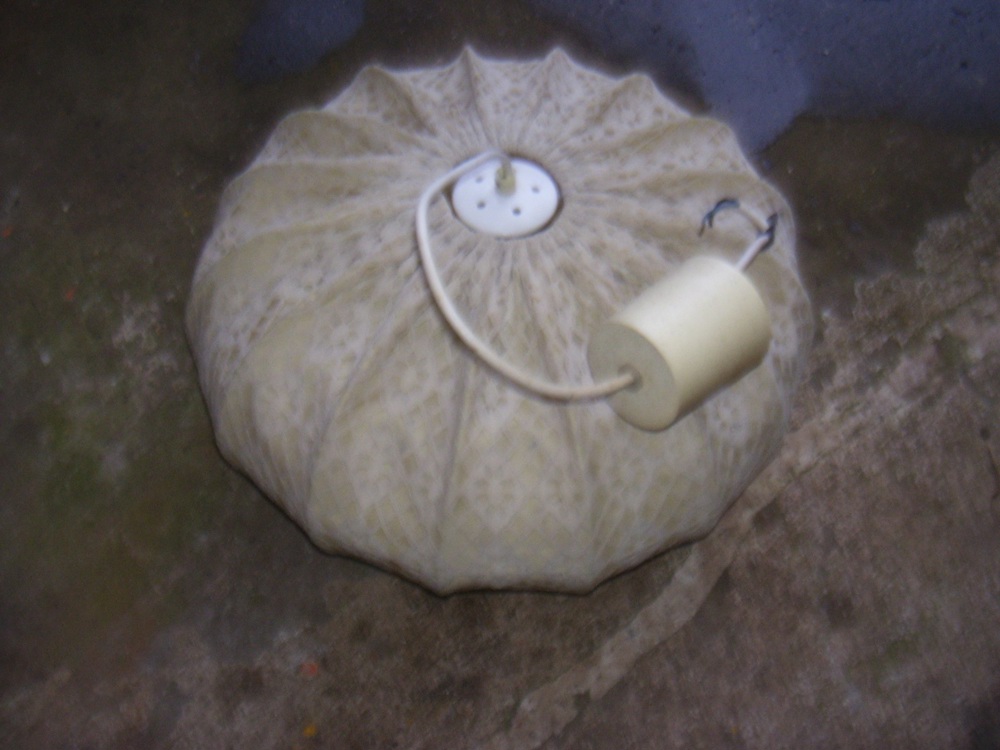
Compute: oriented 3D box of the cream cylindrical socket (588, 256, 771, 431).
[{"bbox_3d":[0.098,-0.017,0.583,0.076,0.067,0.067,-33,63,-27],"label":"cream cylindrical socket"}]

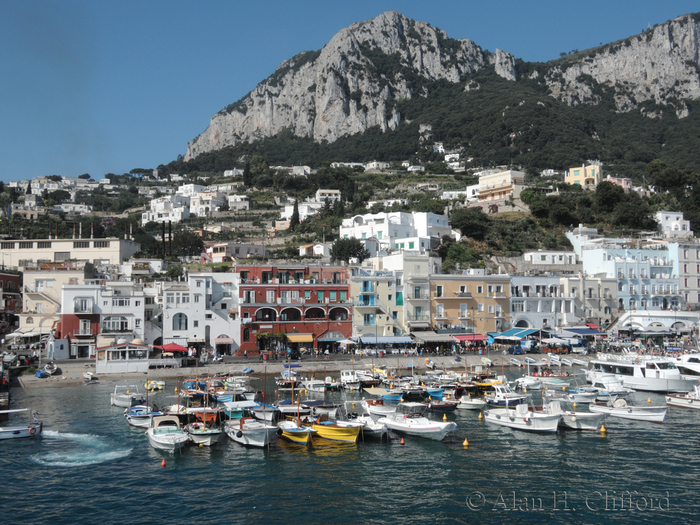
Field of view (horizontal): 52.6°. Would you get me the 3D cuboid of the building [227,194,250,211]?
[{"bbox_3d":[-47.827,-25.708,303.976,8.800,6.100,6.500,-1,-3,10],"label":"building"}]

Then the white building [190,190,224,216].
[{"bbox_3d":[-57.858,-23.872,287.847,10.000,9.300,10.000,-1,-3,19],"label":"white building"}]

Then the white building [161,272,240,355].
[{"bbox_3d":[-30.839,10.854,147.535,15.700,16.617,10.500,0,-4,-7],"label":"white building"}]

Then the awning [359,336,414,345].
[{"bbox_3d":[7.410,15.592,141.549,10.100,1.496,2.800,1,-4,-11],"label":"awning"}]

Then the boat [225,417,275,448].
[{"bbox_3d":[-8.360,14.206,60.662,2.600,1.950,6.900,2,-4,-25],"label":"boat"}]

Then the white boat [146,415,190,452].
[{"bbox_3d":[-15.130,14.048,59.568,2.500,2.150,6.100,1,-4,-21],"label":"white boat"}]

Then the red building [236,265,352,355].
[{"bbox_3d":[-11.565,9.856,145.177,22.200,17.400,11.000,1,-3,-16],"label":"red building"}]

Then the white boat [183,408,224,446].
[{"bbox_3d":[-12.380,13.909,60.983,2.400,2.600,6.300,1,-4,-17],"label":"white boat"}]

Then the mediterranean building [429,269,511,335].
[{"bbox_3d":[24.558,10.929,155.062,18.500,17.235,11.000,1,-4,-16],"label":"mediterranean building"}]

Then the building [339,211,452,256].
[{"bbox_3d":[13.635,-8.518,206.385,22.000,11.819,24.000,-3,-5,40],"label":"building"}]

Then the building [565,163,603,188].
[{"bbox_3d":[84.889,-31.367,256.191,11.300,8.400,8.000,-2,-4,27],"label":"building"}]

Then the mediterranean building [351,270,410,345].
[{"bbox_3d":[5.282,10.507,150.059,11.300,17.215,10.500,1,-4,-11],"label":"mediterranean building"}]

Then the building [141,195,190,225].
[{"bbox_3d":[-75.381,-21.168,289.700,19.500,11.000,9.500,-3,-4,38],"label":"building"}]

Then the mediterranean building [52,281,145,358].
[{"bbox_3d":[-48.726,10.960,139.112,16.000,14.800,10.000,1,-3,-18],"label":"mediterranean building"}]

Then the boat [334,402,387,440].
[{"bbox_3d":[1.137,14.815,65.561,2.200,2.600,5.800,3,-4,-40],"label":"boat"}]

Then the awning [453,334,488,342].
[{"bbox_3d":[24.953,15.639,146.640,6.600,1.200,3.200,1,-3,-16],"label":"awning"}]

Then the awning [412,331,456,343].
[{"bbox_3d":[17.041,15.119,144.869,8.200,1.900,5.000,1,-3,-16],"label":"awning"}]

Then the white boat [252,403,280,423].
[{"bbox_3d":[-8.729,15.162,73.052,2.300,1.650,6.000,1,-4,-20],"label":"white boat"}]

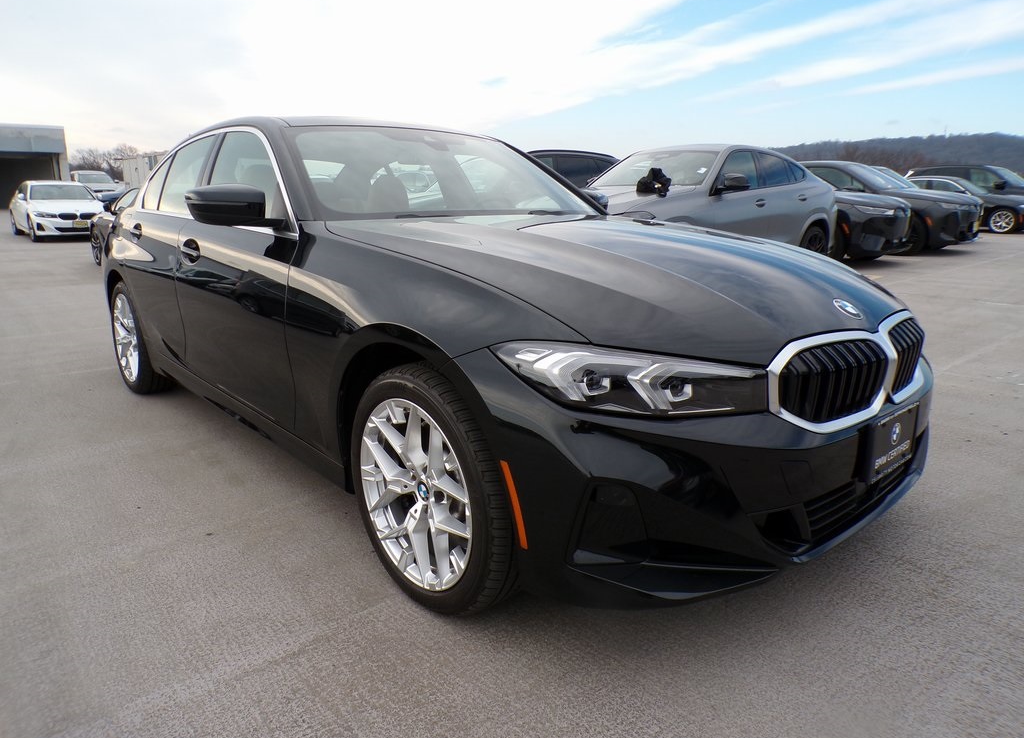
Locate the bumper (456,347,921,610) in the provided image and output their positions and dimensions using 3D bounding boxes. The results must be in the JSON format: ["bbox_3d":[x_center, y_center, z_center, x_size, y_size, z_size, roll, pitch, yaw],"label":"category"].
[{"bbox_3d":[0.747,0.164,2.019,1.800,0.570,0.640,-11,17,-40],"label":"bumper"}]

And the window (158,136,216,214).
[{"bbox_3d":[-1.552,-0.926,3.408,0.060,0.400,0.600,23,-5,-43],"label":"window"}]

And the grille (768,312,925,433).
[{"bbox_3d":[0.899,-0.005,1.819,0.780,0.260,0.150,-12,18,-40],"label":"grille"}]

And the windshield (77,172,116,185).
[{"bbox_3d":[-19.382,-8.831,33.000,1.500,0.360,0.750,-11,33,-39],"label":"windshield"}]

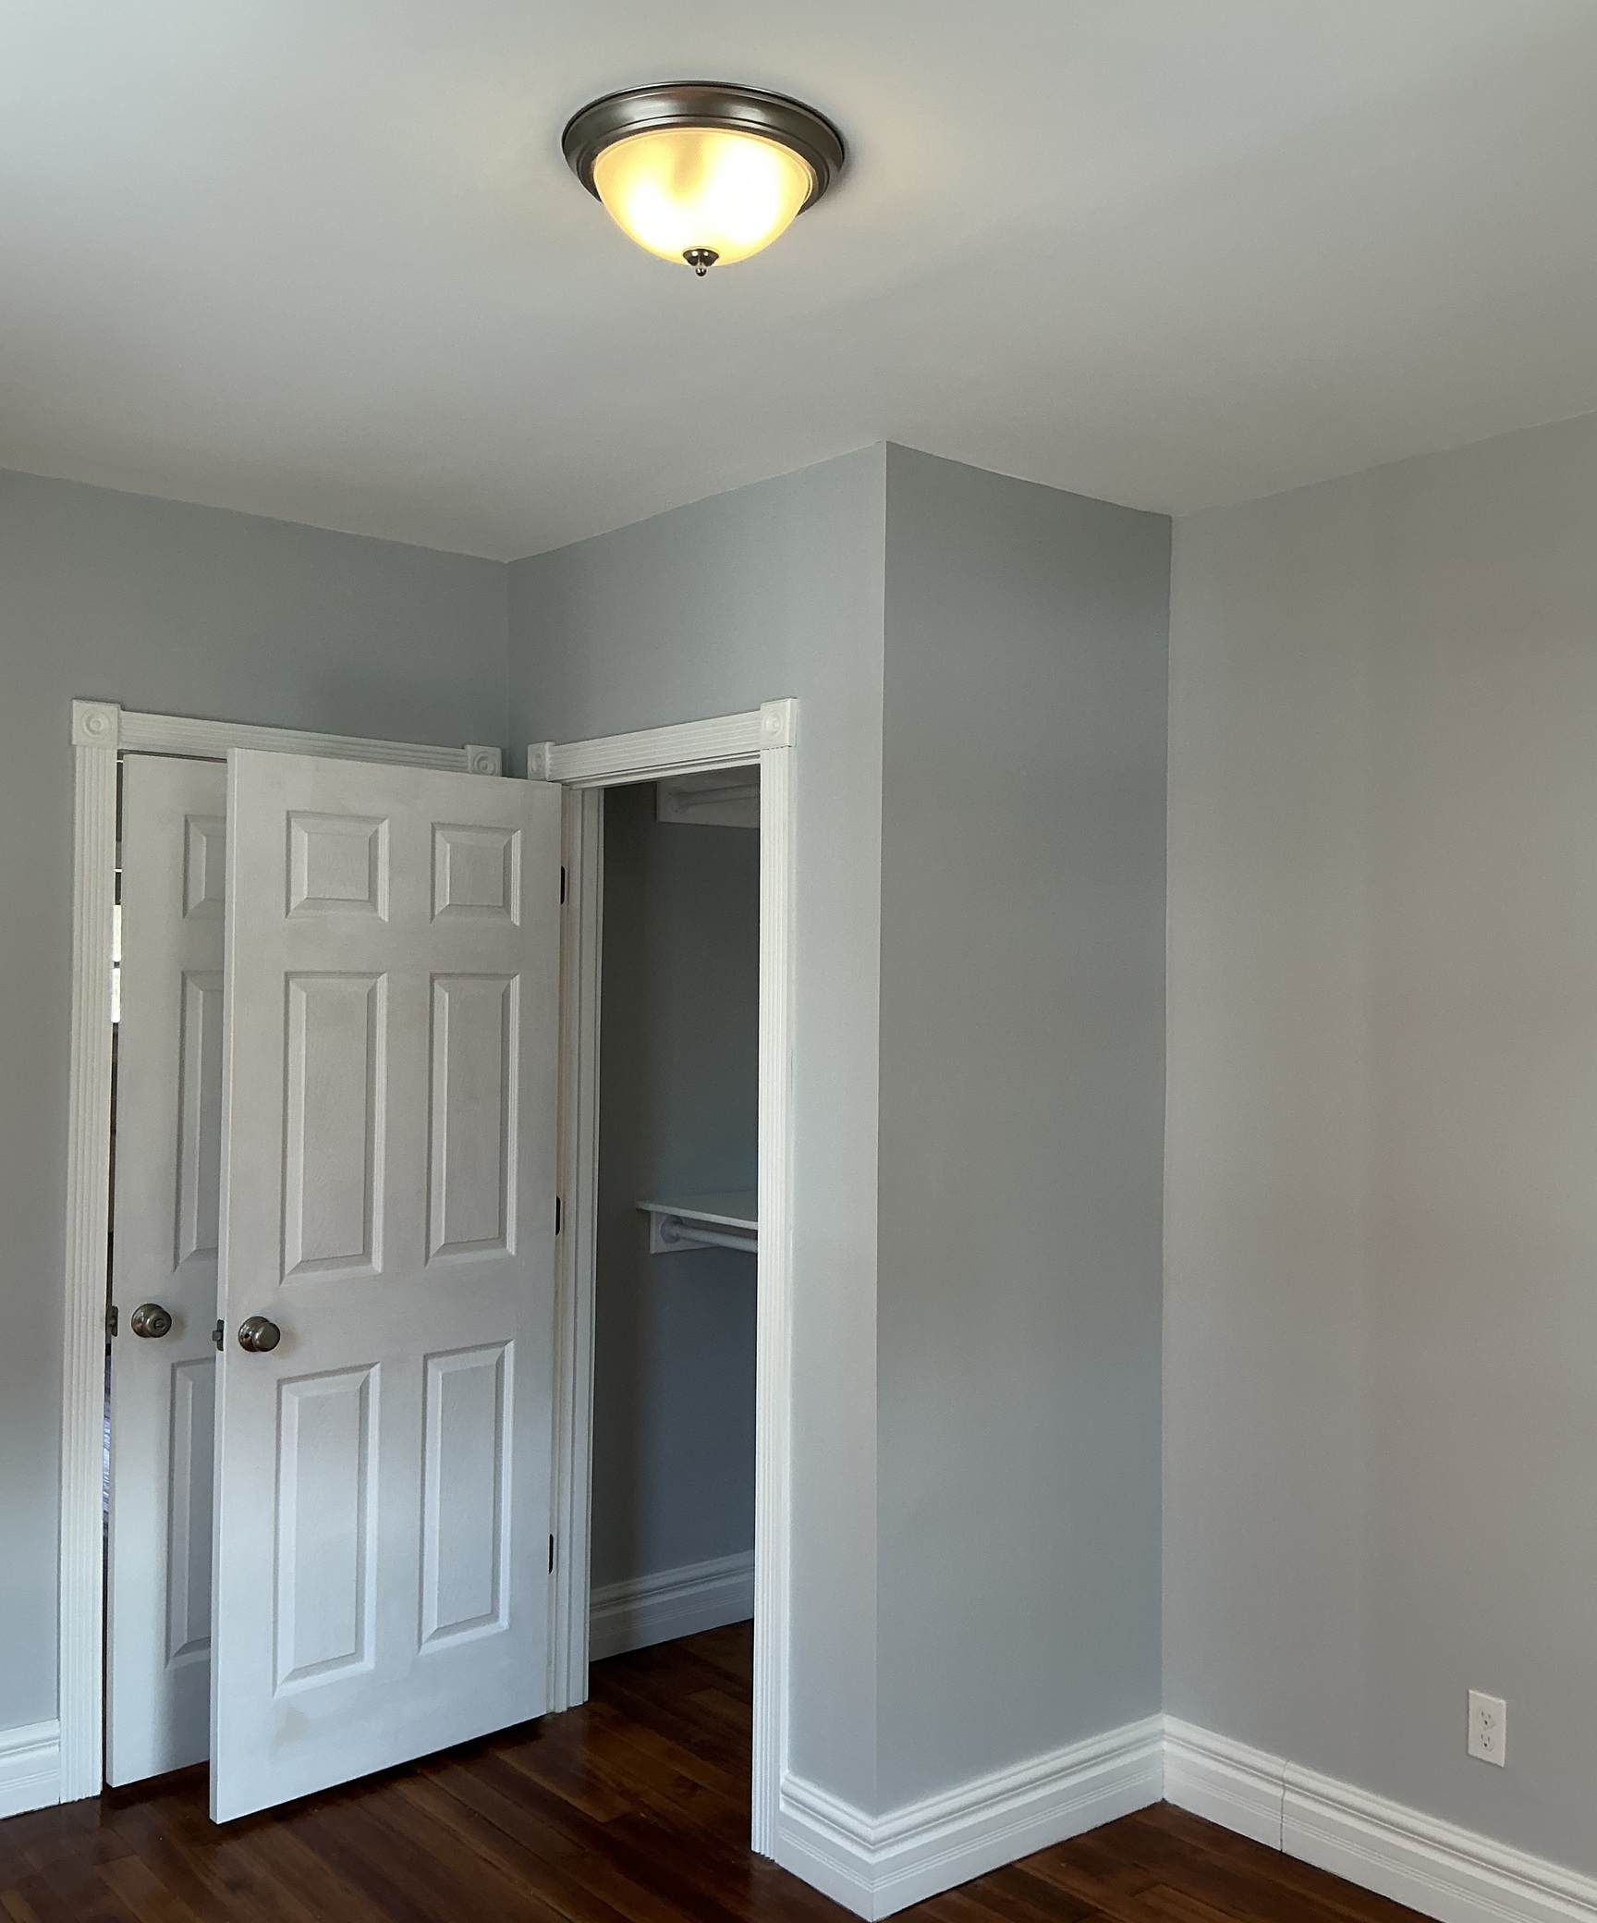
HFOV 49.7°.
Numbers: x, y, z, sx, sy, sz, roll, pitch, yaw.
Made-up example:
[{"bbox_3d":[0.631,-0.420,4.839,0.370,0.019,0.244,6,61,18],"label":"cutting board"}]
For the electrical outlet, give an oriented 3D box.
[{"bbox_3d":[1.190,1.325,2.975,0.009,0.114,0.069,1,-1,-41],"label":"electrical outlet"}]

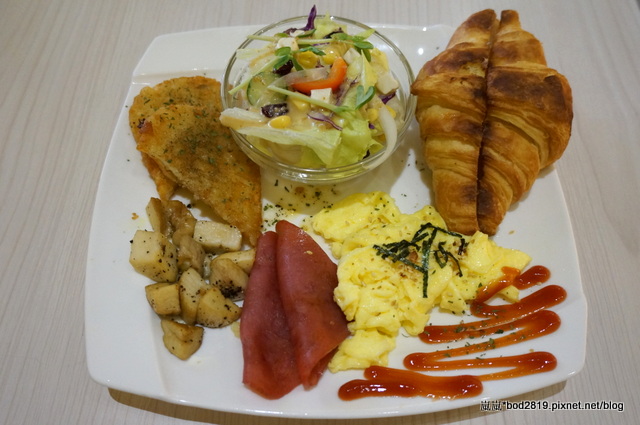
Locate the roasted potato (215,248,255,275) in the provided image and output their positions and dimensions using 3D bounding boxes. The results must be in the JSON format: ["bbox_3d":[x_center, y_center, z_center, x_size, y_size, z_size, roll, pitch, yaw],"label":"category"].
[{"bbox_3d":[-0.046,0.028,0.328,0.026,0.014,0.014,-6,63,-3],"label":"roasted potato"}]

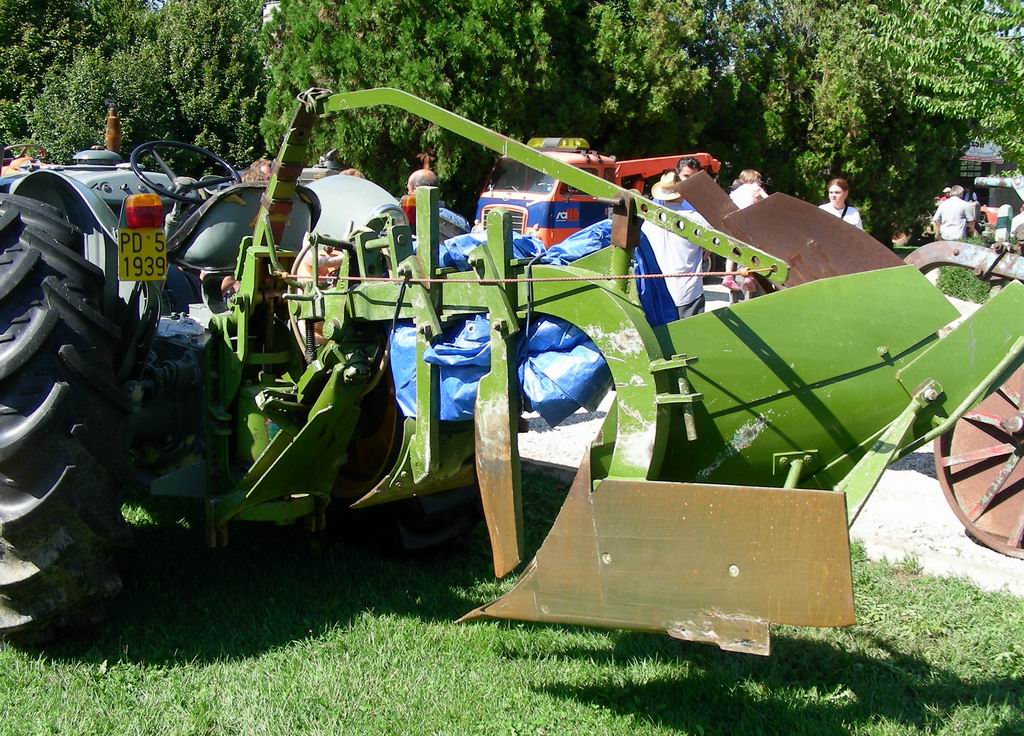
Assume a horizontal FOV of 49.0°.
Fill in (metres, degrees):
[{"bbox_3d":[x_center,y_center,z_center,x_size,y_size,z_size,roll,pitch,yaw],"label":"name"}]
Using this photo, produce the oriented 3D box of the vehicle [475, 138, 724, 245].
[{"bbox_3d":[1.758,-2.849,20.205,4.900,2.400,2.000,-8,12,-42],"label":"vehicle"}]

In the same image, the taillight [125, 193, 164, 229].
[{"bbox_3d":[-1.153,-0.491,3.530,0.092,0.105,0.055,-8,12,-41],"label":"taillight"}]

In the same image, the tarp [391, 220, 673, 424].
[{"bbox_3d":[0.051,-0.126,3.100,0.800,0.520,0.360,6,11,35],"label":"tarp"}]

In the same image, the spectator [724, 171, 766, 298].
[{"bbox_3d":[1.877,-0.728,9.148,0.450,1.640,0.420,2,9,10],"label":"spectator"}]

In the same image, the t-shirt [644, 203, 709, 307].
[{"bbox_3d":[1.200,-0.828,8.200,0.490,0.760,0.330,2,9,15],"label":"t-shirt"}]

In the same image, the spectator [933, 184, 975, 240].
[{"bbox_3d":[6.402,-1.878,16.407,0.560,1.660,0.360,-1,9,-5],"label":"spectator"}]

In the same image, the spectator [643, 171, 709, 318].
[{"bbox_3d":[1.200,-0.606,8.307,0.500,1.660,0.350,2,9,15],"label":"spectator"}]

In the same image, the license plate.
[{"bbox_3d":[-1.167,-0.360,3.550,0.165,0.165,0.012,-8,12,-41],"label":"license plate"}]

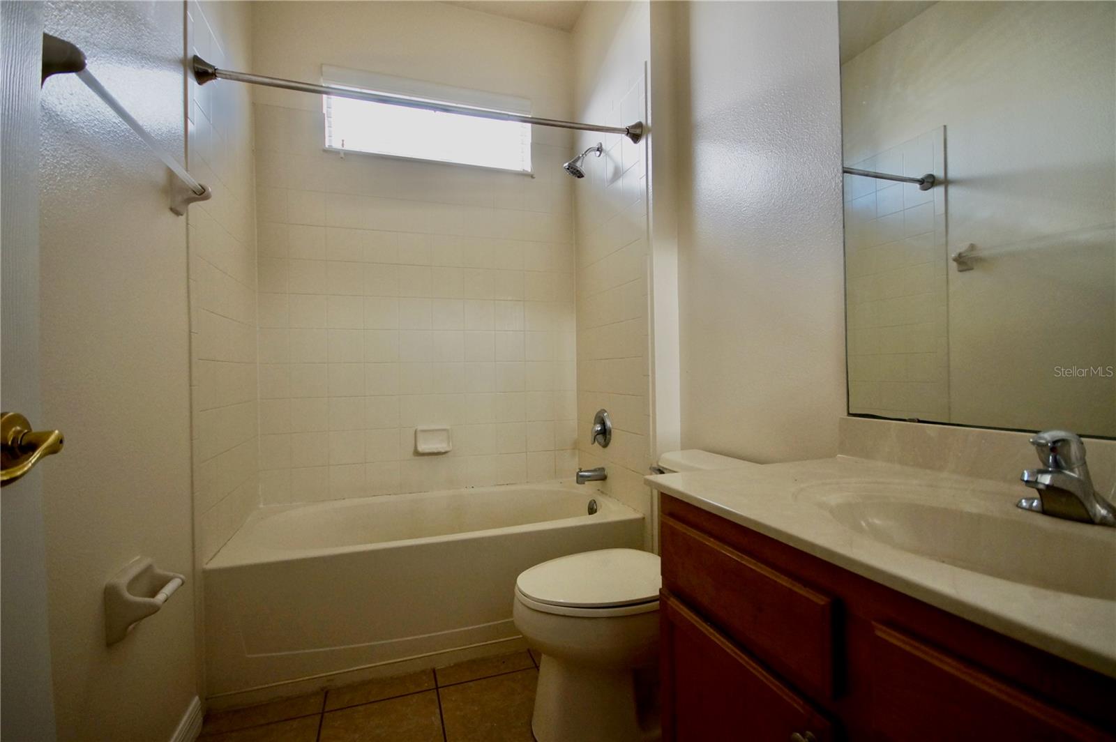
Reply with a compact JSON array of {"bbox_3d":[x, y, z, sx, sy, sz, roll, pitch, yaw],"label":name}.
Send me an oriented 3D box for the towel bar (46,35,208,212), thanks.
[{"bbox_3d":[-0.884,-0.482,0.990,0.085,0.110,0.650,-1,0,-21],"label":"towel bar"}]

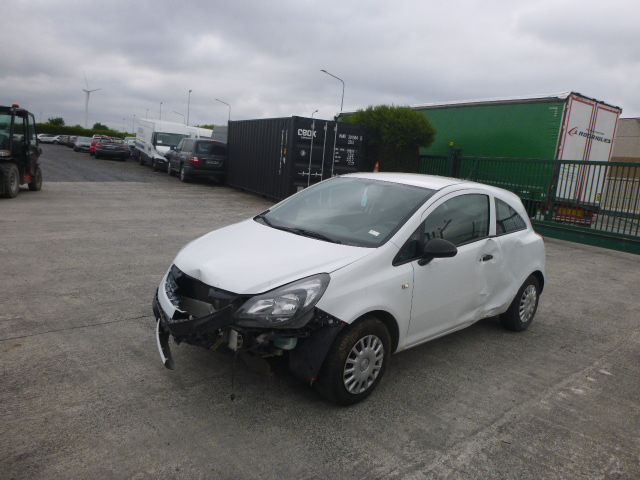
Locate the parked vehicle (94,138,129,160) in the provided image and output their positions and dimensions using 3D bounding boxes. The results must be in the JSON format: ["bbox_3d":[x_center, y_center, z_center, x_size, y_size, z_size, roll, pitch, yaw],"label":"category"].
[{"bbox_3d":[-14.711,-6.374,32.262,1.820,1.450,4.400,0,12,-28],"label":"parked vehicle"}]

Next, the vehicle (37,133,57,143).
[{"bbox_3d":[-36.741,-13.721,62.800,4.300,1.460,1.780,8,11,12],"label":"vehicle"}]

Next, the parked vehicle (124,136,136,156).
[{"bbox_3d":[-16.509,-7.993,40.265,1.800,1.600,4.300,0,12,-29],"label":"parked vehicle"}]

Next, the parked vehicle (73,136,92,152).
[{"bbox_3d":[-20.310,-8.241,39.939,1.780,1.480,4.300,-2,13,-34],"label":"parked vehicle"}]

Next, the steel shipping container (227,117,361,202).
[{"bbox_3d":[-1.232,-2.879,16.592,2.438,2.591,6.058,0,12,-29],"label":"steel shipping container"}]

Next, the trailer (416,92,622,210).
[{"bbox_3d":[4.856,-3.489,19.858,2.550,4.030,13.600,0,12,-28],"label":"trailer"}]

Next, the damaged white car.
[{"bbox_3d":[0.600,0.127,4.232,3.950,1.490,1.750,-4,14,-43],"label":"damaged white car"}]

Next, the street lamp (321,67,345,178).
[{"bbox_3d":[0.728,-9.059,36.244,2.150,8.000,0.250,0,12,-28],"label":"street lamp"}]

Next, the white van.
[{"bbox_3d":[-9.181,-5.586,27.403,2.060,2.600,5.900,-1,12,-32],"label":"white van"}]

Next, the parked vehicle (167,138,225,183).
[{"bbox_3d":[-5.504,-3.575,20.623,1.840,1.700,4.500,0,12,-28],"label":"parked vehicle"}]

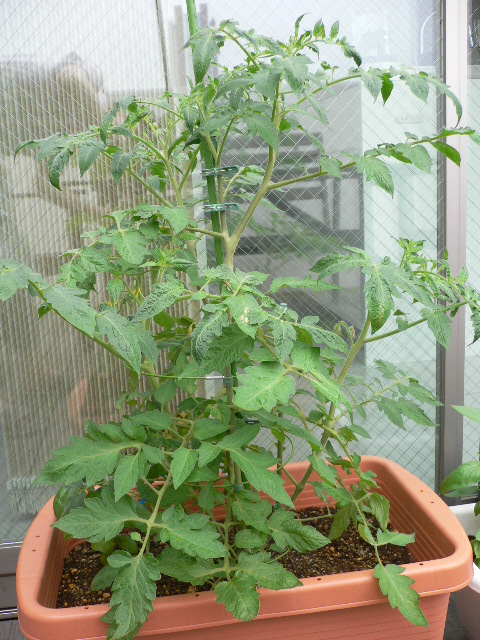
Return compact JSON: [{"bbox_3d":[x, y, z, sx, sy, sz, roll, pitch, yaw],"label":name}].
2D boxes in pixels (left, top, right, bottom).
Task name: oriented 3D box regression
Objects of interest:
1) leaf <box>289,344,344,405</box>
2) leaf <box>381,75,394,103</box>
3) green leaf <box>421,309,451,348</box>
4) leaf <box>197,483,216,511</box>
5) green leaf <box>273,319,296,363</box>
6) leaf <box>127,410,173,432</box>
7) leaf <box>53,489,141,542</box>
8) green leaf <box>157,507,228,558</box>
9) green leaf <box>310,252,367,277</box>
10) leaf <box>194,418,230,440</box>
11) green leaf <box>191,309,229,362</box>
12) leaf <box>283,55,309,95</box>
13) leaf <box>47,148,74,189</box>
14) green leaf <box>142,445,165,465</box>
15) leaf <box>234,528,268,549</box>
[{"bbox_3d":[0.106,0.071,0.836,0.049,0.018,0.109,-22,57,-32],"label":"leaf"},{"bbox_3d":[0.223,-0.351,0.980,0.020,0.048,0.008,5,-10,-5],"label":"leaf"},{"bbox_3d":[0.298,0.013,0.965,0.037,0.068,0.018,-17,-23,8],"label":"green leaf"},{"bbox_3d":[-0.049,0.262,0.960,0.028,0.042,0.015,3,-22,2],"label":"leaf"},{"bbox_3d":[0.063,0.029,0.910,0.035,0.063,0.014,0,-19,5],"label":"green leaf"},{"bbox_3d":[-0.126,0.142,0.902,0.060,0.012,0.036,2,37,3],"label":"leaf"},{"bbox_3d":[-0.189,0.257,0.850,0.108,0.022,0.078,-1,47,-11],"label":"leaf"},{"bbox_3d":[-0.055,0.266,0.803,0.093,0.017,0.050,20,51,13],"label":"green leaf"},{"bbox_3d":[0.148,-0.083,0.970,0.087,0.018,0.036,-7,55,-10],"label":"green leaf"},{"bbox_3d":[-0.039,0.154,0.912,0.053,0.029,0.014,-13,-30,5],"label":"leaf"},{"bbox_3d":[-0.042,0.021,0.897,0.042,0.077,0.022,21,-12,16],"label":"green leaf"},{"bbox_3d":[0.076,-0.334,0.881,0.029,0.062,0.020,-13,-17,5],"label":"leaf"},{"bbox_3d":[-0.264,-0.221,0.945,0.030,0.064,0.020,8,-9,15],"label":"leaf"},{"bbox_3d":[-0.119,0.187,0.893,0.039,0.014,0.027,37,43,8],"label":"green leaf"},{"bbox_3d":[0.017,0.321,0.950,0.046,0.010,0.029,9,43,6],"label":"leaf"}]

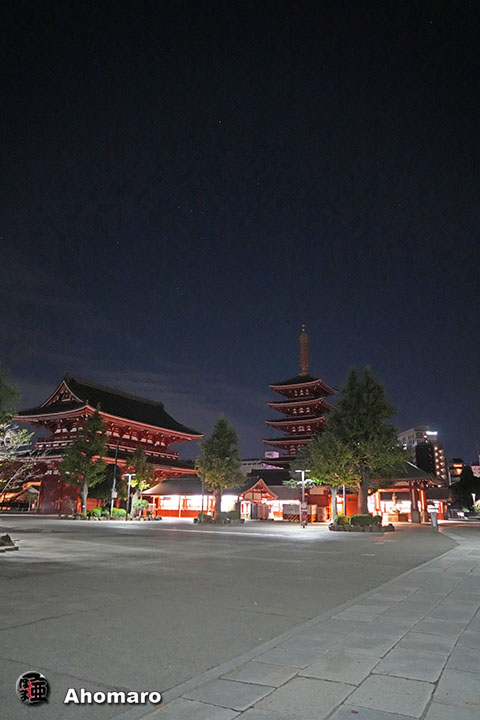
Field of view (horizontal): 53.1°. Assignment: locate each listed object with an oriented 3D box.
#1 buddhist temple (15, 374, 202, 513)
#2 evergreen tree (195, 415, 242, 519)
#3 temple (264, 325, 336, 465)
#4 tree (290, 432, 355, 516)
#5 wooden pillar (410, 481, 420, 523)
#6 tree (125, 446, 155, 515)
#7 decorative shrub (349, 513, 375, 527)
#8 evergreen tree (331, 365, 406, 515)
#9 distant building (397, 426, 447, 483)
[{"bbox_3d":[-22.854,16.633,87.906,17.200,22.700,31.000,-9,-19,28],"label":"buddhist temple"},{"bbox_3d":[-2.254,11.586,51.884,5.100,11.512,5.100,1,-17,0],"label":"evergreen tree"},{"bbox_3d":[18.204,15.193,133.733,17.000,53.300,17.000,-9,-19,28],"label":"temple"},{"bbox_3d":[6.615,9.582,38.403,5.100,7.569,5.000,1,-17,0],"label":"tree"},{"bbox_3d":[18.296,14.889,50.408,0.750,4.242,0.750,-9,-19,28],"label":"wooden pillar"},{"bbox_3d":[-12.469,15.354,60.107,3.900,8.956,3.900,1,-17,0],"label":"tree"},{"bbox_3d":[9.035,11.995,35.678,2.000,1.100,1.600,1,-17,0],"label":"decorative shrub"},{"bbox_3d":[9.789,6.736,38.244,6.000,12.978,6.000,1,-17,0],"label":"evergreen tree"},{"bbox_3d":[99.550,59.402,256.800,15.000,43.025,26.000,0,-17,3],"label":"distant building"}]

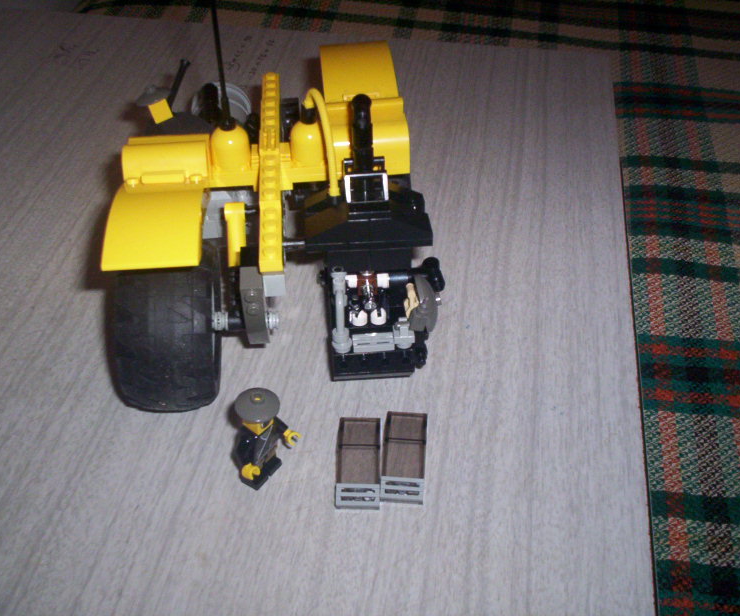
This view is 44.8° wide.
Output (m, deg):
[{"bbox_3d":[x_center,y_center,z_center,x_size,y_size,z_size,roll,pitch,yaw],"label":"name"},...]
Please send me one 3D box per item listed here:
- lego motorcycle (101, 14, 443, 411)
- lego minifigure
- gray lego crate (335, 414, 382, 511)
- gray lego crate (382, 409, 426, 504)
[{"bbox_3d":[-0.039,-0.058,0.372,0.131,0.147,0.175,-3,41,-3],"label":"lego motorcycle"},{"bbox_3d":[-0.040,0.049,0.329,0.021,0.043,0.025,22,46,24],"label":"lego minifigure"},{"bbox_3d":[-0.004,0.059,0.339,0.016,0.014,0.032,1,41,1],"label":"gray lego crate"},{"bbox_3d":[0.013,0.057,0.341,0.016,0.014,0.032,3,41,4],"label":"gray lego crate"}]

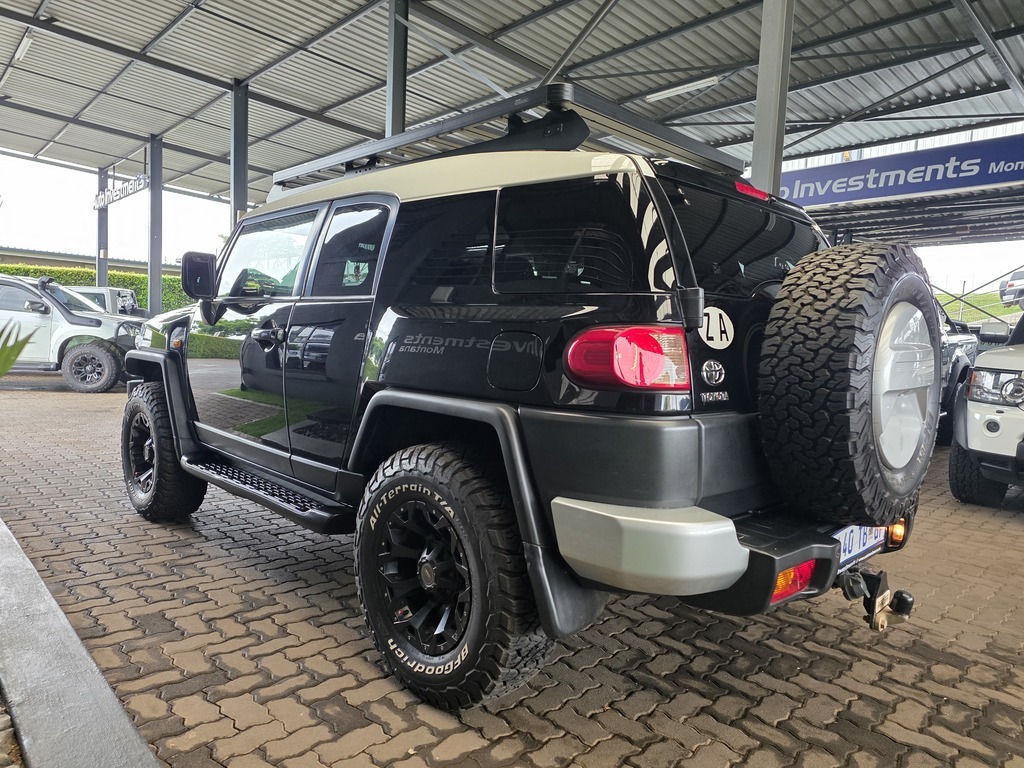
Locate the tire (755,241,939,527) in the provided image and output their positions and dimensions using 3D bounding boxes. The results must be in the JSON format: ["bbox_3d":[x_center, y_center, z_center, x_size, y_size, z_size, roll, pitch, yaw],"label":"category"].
[{"bbox_3d":[1.048,0.000,2.068,0.275,0.835,0.835,6,6,44],"label":"tire"}]

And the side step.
[{"bbox_3d":[-1.201,0.513,3.345,1.680,0.090,0.220,6,6,44],"label":"side step"}]

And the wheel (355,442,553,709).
[{"bbox_3d":[-0.214,0.623,2.301,0.835,0.835,0.275,6,6,44],"label":"wheel"}]

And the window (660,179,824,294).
[{"bbox_3d":[0.863,-0.436,2.240,1.150,0.392,0.060,-2,-20,-45],"label":"window"}]

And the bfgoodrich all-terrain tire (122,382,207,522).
[{"bbox_3d":[-2.135,0.406,4.171,0.835,0.835,0.275,6,6,44],"label":"bfgoodrich all-terrain tire"}]

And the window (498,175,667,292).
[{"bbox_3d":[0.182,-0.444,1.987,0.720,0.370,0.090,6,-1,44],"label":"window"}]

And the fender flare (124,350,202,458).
[{"bbox_3d":[-2.123,0.086,4.147,1.020,0.620,0.170,6,6,44],"label":"fender flare"}]

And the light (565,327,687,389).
[{"bbox_3d":[0.295,-0.072,1.773,0.200,0.165,0.280,-2,5,-45],"label":"light"}]

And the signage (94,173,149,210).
[{"bbox_3d":[-9.948,-4.851,17.238,0.130,0.420,4.956,-2,6,-43],"label":"signage"}]

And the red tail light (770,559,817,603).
[{"bbox_3d":[0.736,0.519,1.808,0.220,0.100,0.060,-2,5,-45],"label":"red tail light"}]

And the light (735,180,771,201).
[{"bbox_3d":[0.805,-0.654,2.292,0.250,0.040,0.050,-2,5,-45],"label":"light"}]

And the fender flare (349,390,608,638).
[{"bbox_3d":[-0.155,0.320,2.109,0.210,0.585,1.070,-2,5,-45],"label":"fender flare"}]

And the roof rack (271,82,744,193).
[{"bbox_3d":[-0.119,-0.922,3.212,1.165,0.180,1.970,-2,5,-45],"label":"roof rack"}]

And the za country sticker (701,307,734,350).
[{"bbox_3d":[0.534,-0.144,1.770,0.178,0.113,0.006,-1,6,-40],"label":"za country sticker"}]

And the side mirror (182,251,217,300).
[{"bbox_3d":[-1.607,-0.555,3.496,0.120,0.250,0.165,6,6,44],"label":"side mirror"}]

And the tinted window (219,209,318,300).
[{"bbox_3d":[-1.156,-0.586,3.154,0.830,0.399,0.040,6,-7,45],"label":"tinted window"}]

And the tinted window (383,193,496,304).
[{"bbox_3d":[-0.236,-0.444,2.234,0.585,0.392,0.040,6,-9,45],"label":"tinted window"}]

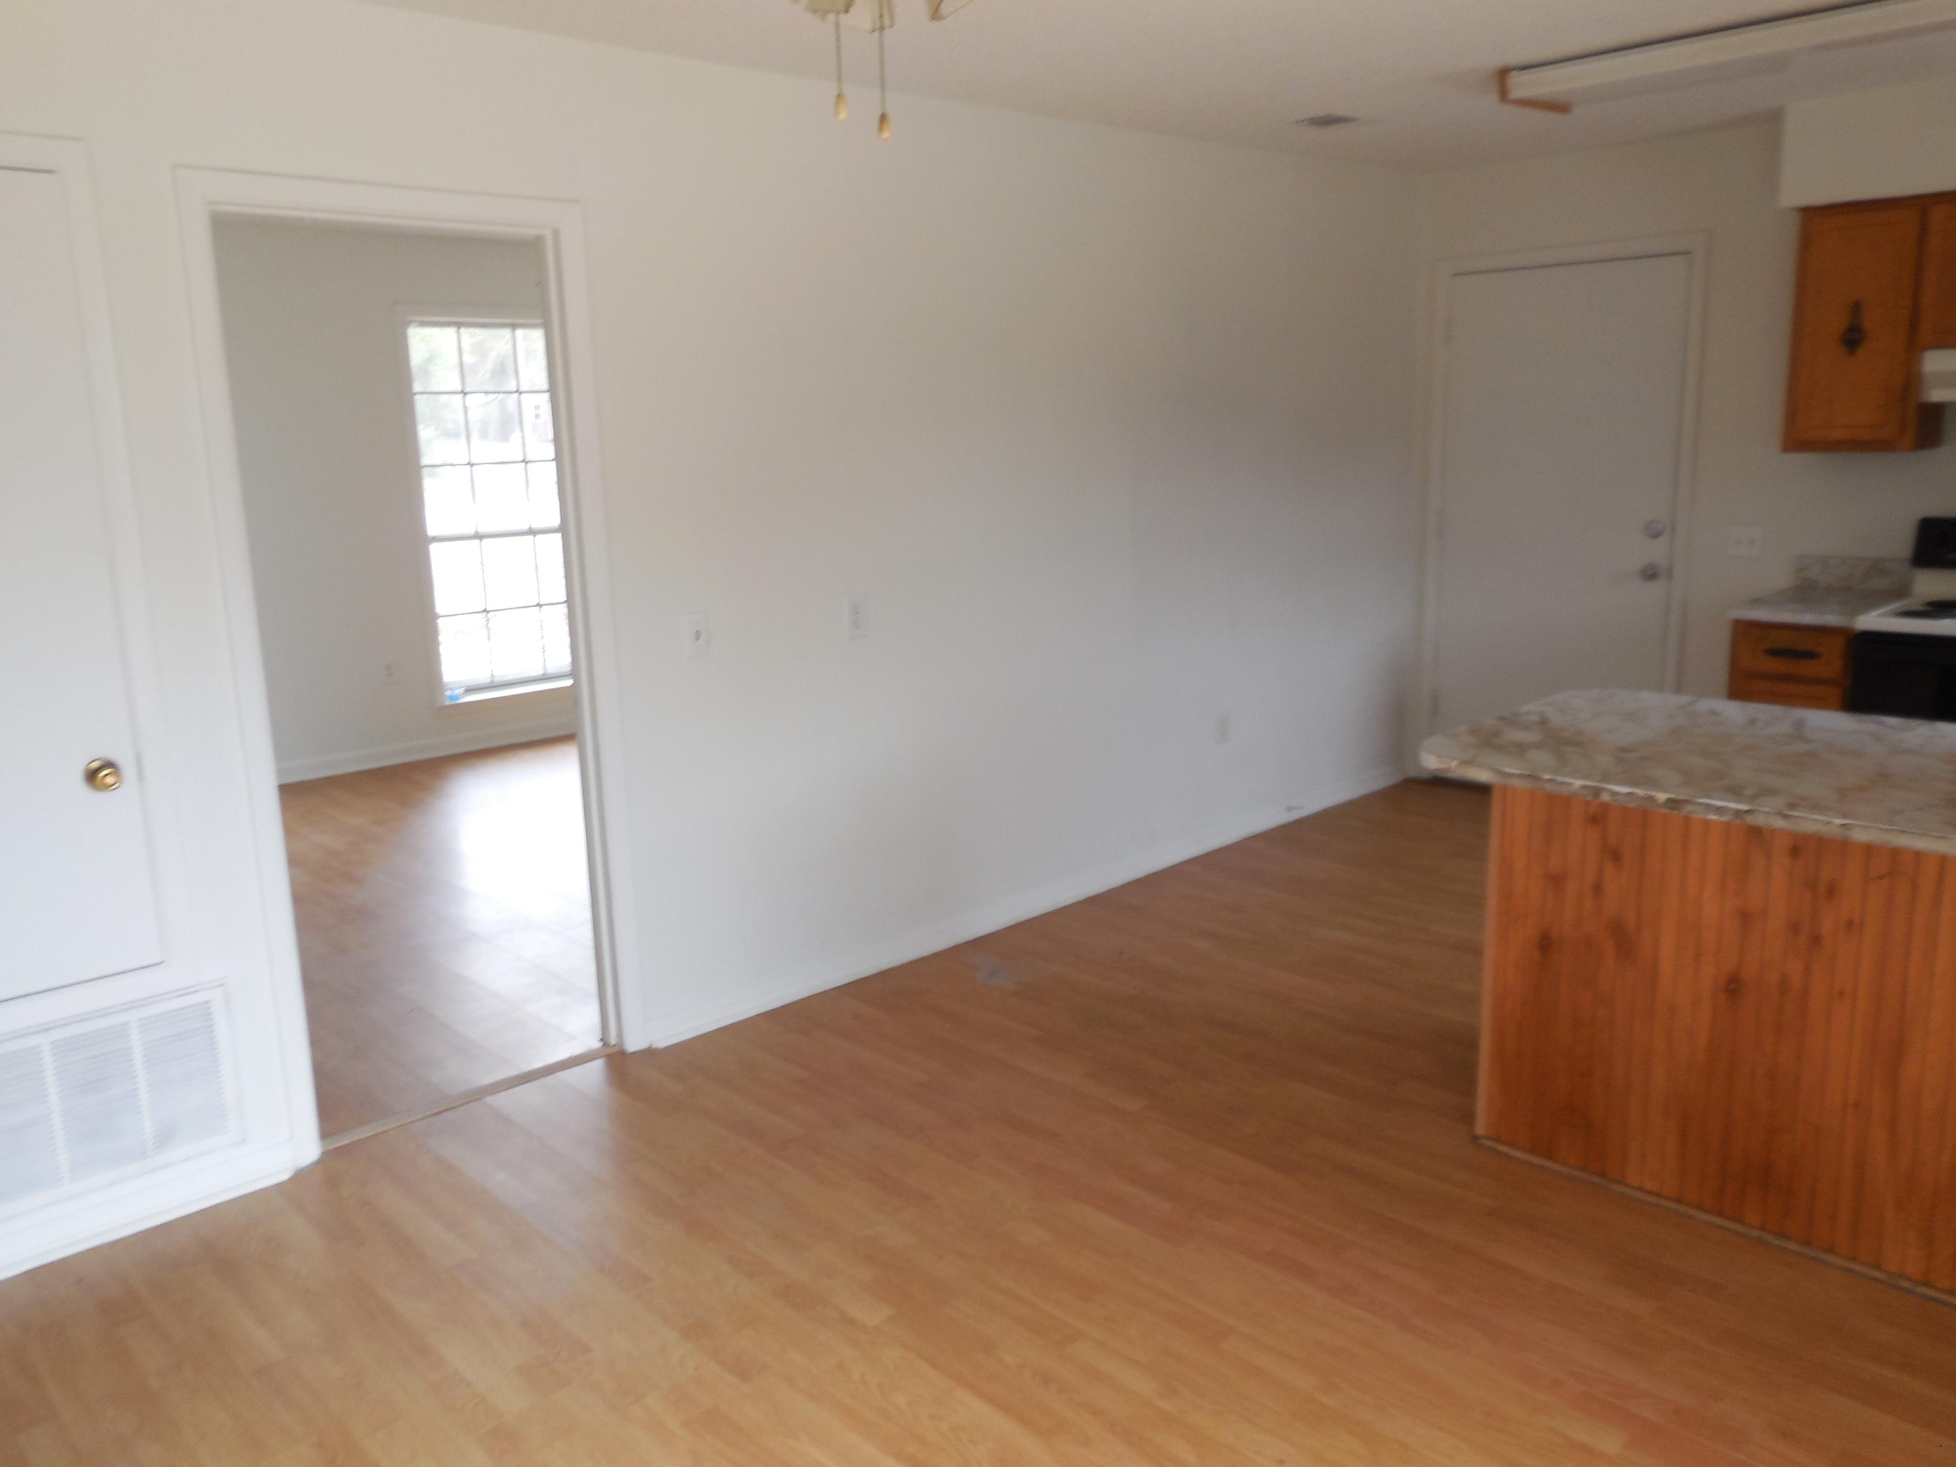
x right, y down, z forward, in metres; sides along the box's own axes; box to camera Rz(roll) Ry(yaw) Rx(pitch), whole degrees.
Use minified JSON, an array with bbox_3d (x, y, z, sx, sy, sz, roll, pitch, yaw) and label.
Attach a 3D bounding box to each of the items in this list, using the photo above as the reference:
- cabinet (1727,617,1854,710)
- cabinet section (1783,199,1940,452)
[{"bbox_3d":[2.707,0.038,4.586,0.621,0.883,0.331,-13,16,-41],"label":"cabinet"},{"bbox_3d":[2.784,-1.258,4.400,0.314,0.740,0.367,-13,16,-41],"label":"cabinet section"}]

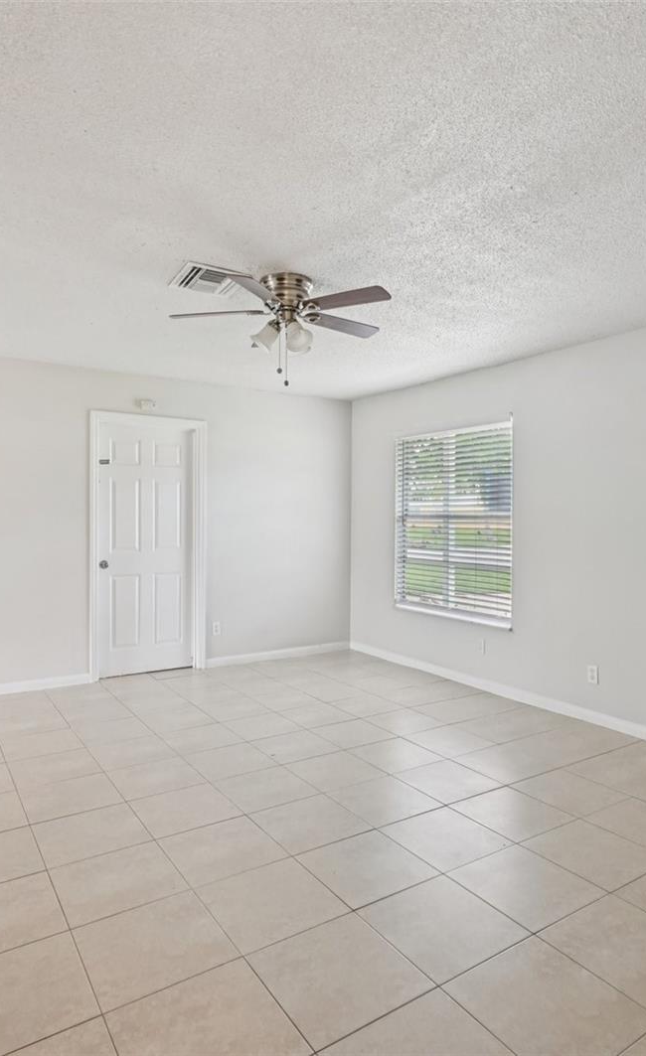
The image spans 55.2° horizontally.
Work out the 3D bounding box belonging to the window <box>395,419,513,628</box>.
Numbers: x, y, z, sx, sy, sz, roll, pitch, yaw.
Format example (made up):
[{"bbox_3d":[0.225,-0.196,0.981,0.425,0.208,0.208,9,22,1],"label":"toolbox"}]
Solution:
[{"bbox_3d":[1.055,-0.050,5.066,0.055,1.470,1.292,0,1,-33],"label":"window"}]

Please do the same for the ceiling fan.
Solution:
[{"bbox_3d":[-0.158,-0.934,2.970,1.050,0.510,1.070,0,1,-33],"label":"ceiling fan"}]

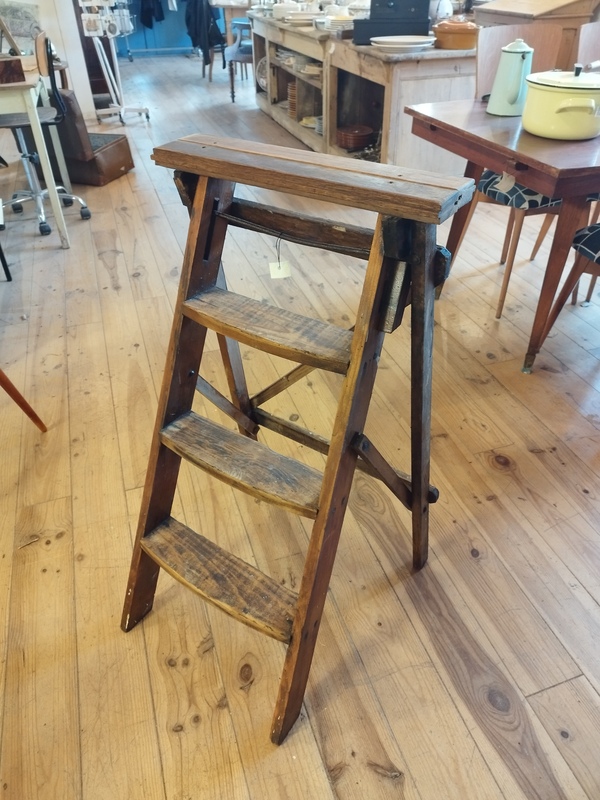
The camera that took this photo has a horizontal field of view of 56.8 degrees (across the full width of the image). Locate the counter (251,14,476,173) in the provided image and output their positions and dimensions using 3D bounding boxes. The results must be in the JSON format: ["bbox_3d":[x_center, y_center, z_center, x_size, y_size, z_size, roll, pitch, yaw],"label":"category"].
[{"bbox_3d":[0.330,-2.344,4.134,0.747,0.736,2.875,-13,41,-15],"label":"counter"}]

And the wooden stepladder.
[{"bbox_3d":[-0.064,0.083,1.004,0.546,0.908,0.529,22,44,25],"label":"wooden stepladder"}]

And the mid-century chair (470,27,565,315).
[{"bbox_3d":[0.888,-0.866,2.167,0.425,0.908,0.529,-13,41,-15],"label":"mid-century chair"}]

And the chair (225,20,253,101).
[{"bbox_3d":[-0.392,-3.341,5.362,0.540,0.750,0.560,3,39,5],"label":"chair"}]

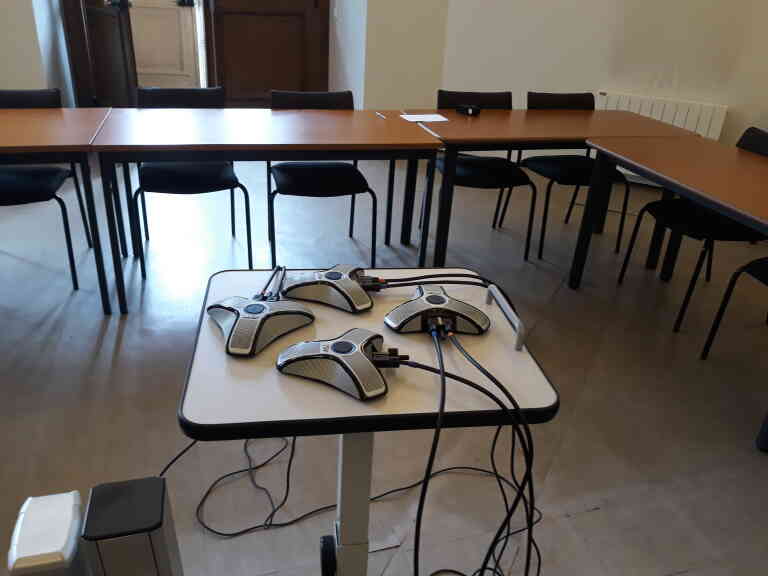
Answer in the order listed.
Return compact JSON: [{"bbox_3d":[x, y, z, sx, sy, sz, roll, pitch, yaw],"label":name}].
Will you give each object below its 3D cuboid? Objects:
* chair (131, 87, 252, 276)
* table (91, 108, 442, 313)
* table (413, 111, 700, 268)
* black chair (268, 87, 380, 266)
[{"bbox_3d":[-0.968,-0.538,2.987,0.539,0.811,0.564,-3,28,-14],"label":"chair"},{"bbox_3d":[-0.525,-0.401,2.851,1.396,0.746,0.671,-4,28,-15],"label":"table"},{"bbox_3d":[0.834,-0.519,3.257,1.379,0.746,0.620,-4,28,-15],"label":"table"},{"bbox_3d":[-0.334,-0.552,3.097,0.539,0.811,0.564,-3,28,-14],"label":"black chair"}]

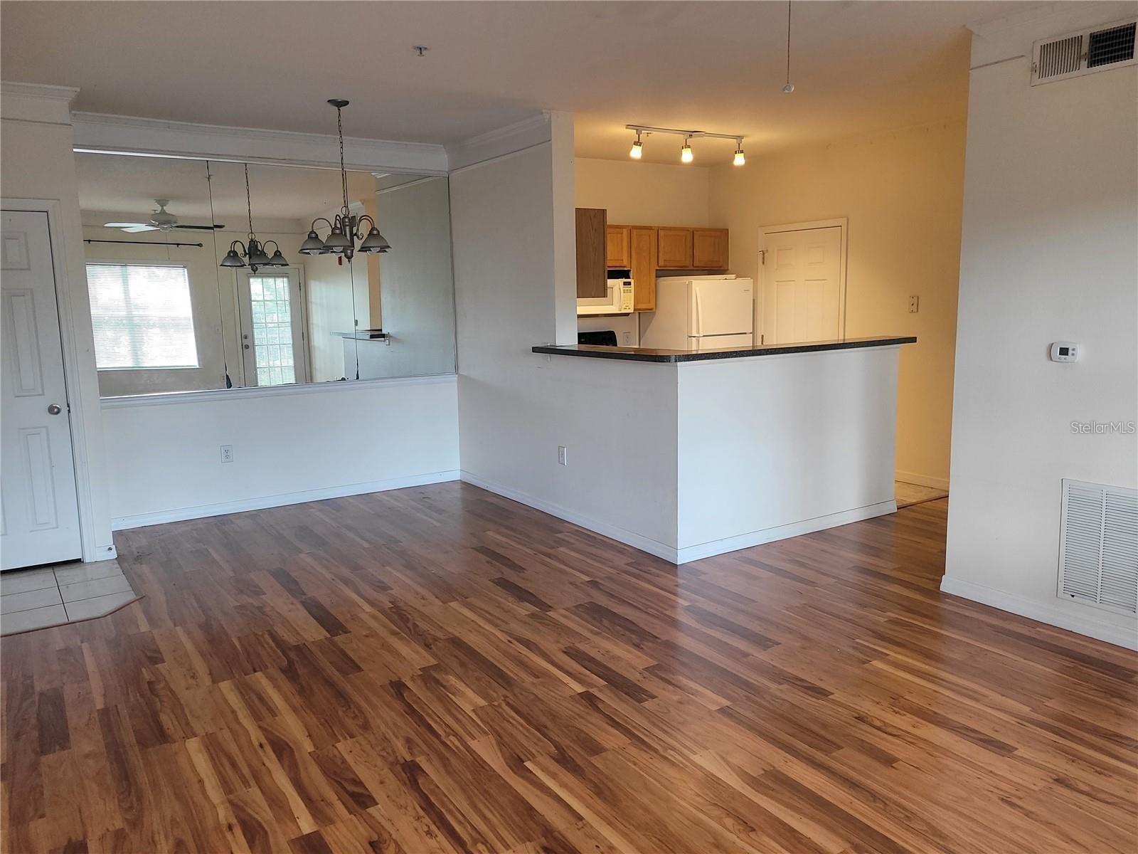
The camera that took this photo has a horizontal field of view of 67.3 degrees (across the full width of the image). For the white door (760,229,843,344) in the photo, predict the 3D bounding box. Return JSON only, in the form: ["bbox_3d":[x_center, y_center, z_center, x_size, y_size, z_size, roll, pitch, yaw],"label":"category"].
[{"bbox_3d":[2.030,-0.699,7.601,0.040,2.038,0.870,-7,10,-33],"label":"white door"}]

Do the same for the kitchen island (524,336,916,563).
[{"bbox_3d":[1.056,0.018,5.909,2.080,1.185,1.550,-7,10,-33],"label":"kitchen island"}]

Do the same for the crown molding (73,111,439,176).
[{"bbox_3d":[-2.043,-1.974,6.073,2.650,0.210,0.115,-7,10,-33],"label":"crown molding"}]

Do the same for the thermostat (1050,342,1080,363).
[{"bbox_3d":[2.158,-0.322,3.719,0.028,0.087,0.123,-7,10,-33],"label":"thermostat"}]

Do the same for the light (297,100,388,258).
[{"bbox_3d":[-1.370,-1.480,5.190,0.560,0.948,0.560,-7,10,-33],"label":"light"}]

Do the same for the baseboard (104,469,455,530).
[{"bbox_3d":[-2.021,0.542,6.495,2.655,0.088,0.017,-7,10,-33],"label":"baseboard"}]

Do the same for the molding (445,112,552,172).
[{"bbox_3d":[-0.582,-2.030,6.163,0.105,0.180,1.550,-7,10,-33],"label":"molding"}]

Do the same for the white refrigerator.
[{"bbox_3d":[1.185,-0.527,7.963,0.710,1.645,0.755,-7,10,-33],"label":"white refrigerator"}]

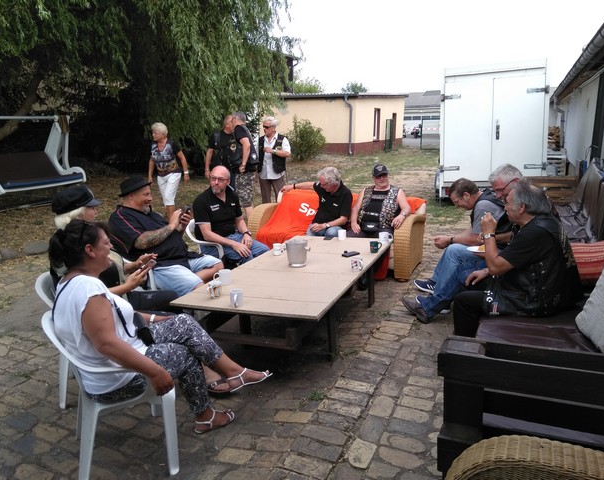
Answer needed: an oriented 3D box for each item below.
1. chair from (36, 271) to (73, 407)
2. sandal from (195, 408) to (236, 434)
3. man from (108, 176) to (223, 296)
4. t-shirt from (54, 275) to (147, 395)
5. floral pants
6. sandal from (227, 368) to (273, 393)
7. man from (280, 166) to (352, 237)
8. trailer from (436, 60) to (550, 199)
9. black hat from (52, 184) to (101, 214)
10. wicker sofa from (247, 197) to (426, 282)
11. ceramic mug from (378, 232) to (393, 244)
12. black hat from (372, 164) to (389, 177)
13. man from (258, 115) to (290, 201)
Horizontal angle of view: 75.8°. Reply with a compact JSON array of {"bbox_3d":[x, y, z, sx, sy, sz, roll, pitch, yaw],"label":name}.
[{"bbox_3d":[-1.193,0.503,2.454,0.560,0.820,0.560,-5,16,-9],"label":"chair"},{"bbox_3d":[-0.524,1.064,2.316,0.245,0.100,0.090,-10,17,-23],"label":"sandal"},{"bbox_3d":[-0.998,0.168,2.976,0.920,1.300,0.660,1,16,15],"label":"man"},{"bbox_3d":[-1.032,0.469,1.970,0.380,0.560,0.460,-11,17,-24],"label":"t-shirt"},{"bbox_3d":[-0.839,0.689,2.150,0.740,0.470,0.400,-11,17,-24],"label":"floral pants"},{"bbox_3d":[-0.276,0.745,2.060,0.250,0.085,0.090,-23,20,-12],"label":"sandal"},{"bbox_3d":[0.209,-0.227,4.265,0.760,1.140,0.900,6,18,28],"label":"man"},{"bbox_3d":[4.220,-2.560,9.294,2.050,2.400,3.800,2,16,17],"label":"trailer"},{"bbox_3d":[-1.353,-0.243,2.330,0.270,0.150,0.220,-6,16,-9],"label":"black hat"},{"bbox_3d":[0.405,-0.115,4.473,1.835,0.770,0.820,4,18,26],"label":"wicker sofa"},{"bbox_3d":[0.787,-0.014,3.680,0.120,0.095,0.085,0,16,10],"label":"ceramic mug"},{"bbox_3d":[0.825,-0.730,4.080,0.180,0.130,0.250,0,16,10],"label":"black hat"},{"bbox_3d":[-0.373,-0.852,5.523,0.500,1.730,0.380,4,17,22],"label":"man"}]

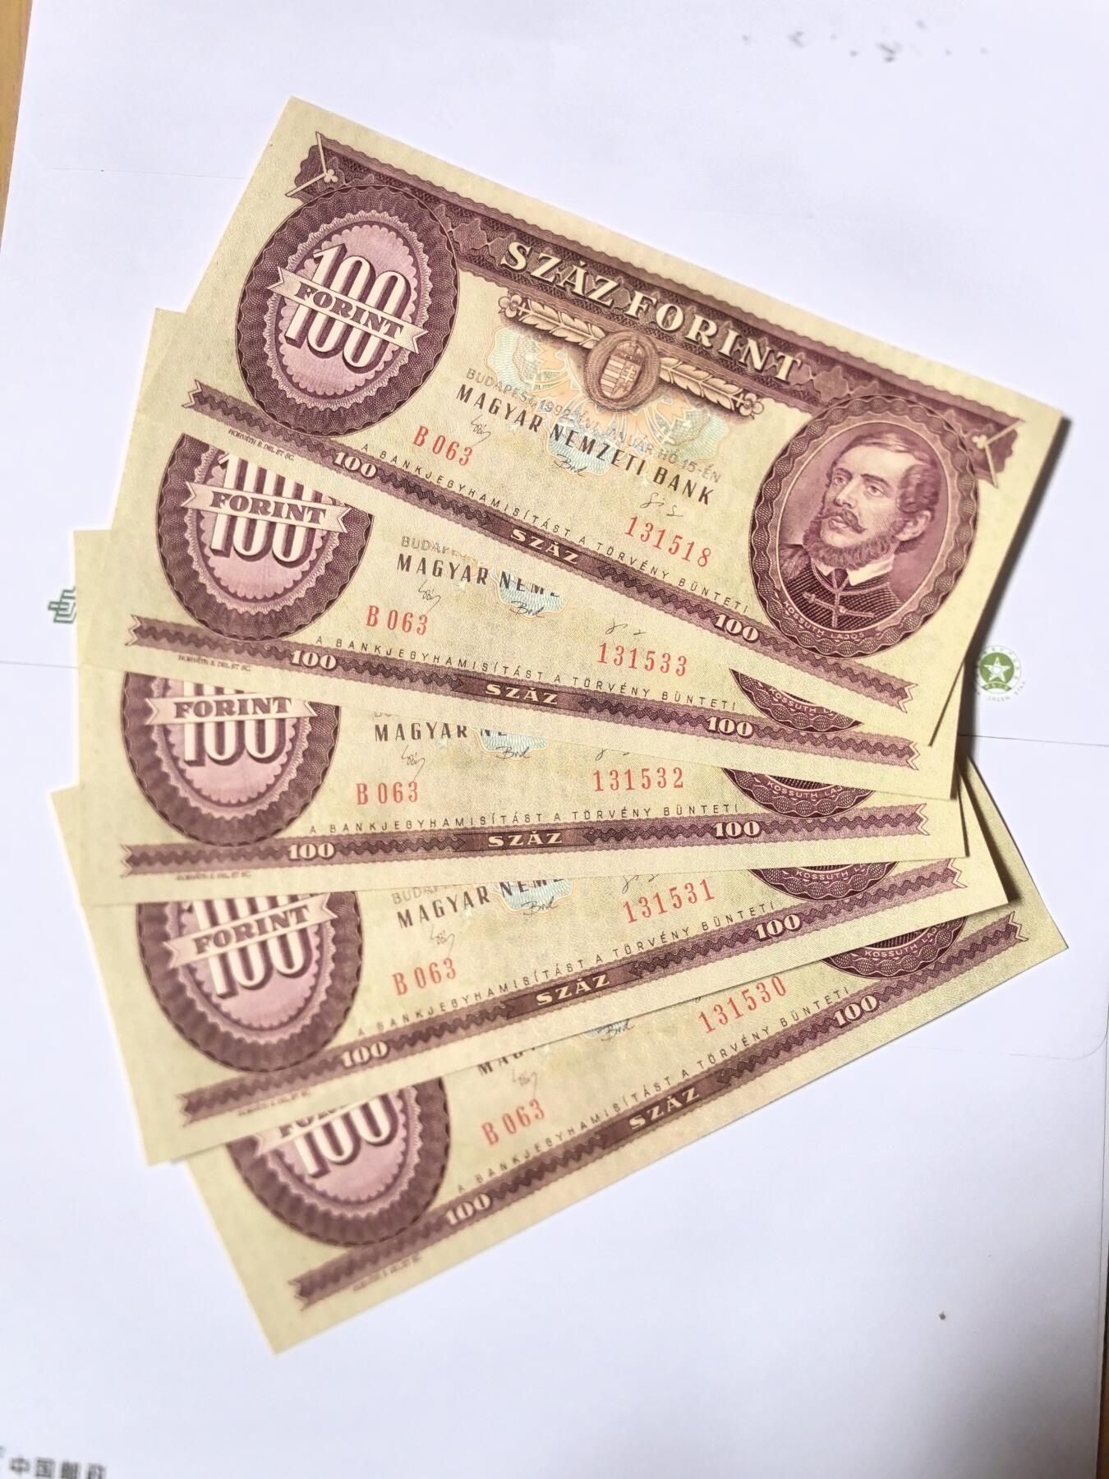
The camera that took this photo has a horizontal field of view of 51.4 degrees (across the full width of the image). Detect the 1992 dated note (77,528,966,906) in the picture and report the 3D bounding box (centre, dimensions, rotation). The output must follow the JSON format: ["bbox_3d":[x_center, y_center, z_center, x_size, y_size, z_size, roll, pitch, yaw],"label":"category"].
[{"bbox_3d":[-0.008,-0.009,0.230,0.174,0.001,0.075,-3,85,-1],"label":"1992 dated note"}]

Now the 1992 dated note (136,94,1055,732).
[{"bbox_3d":[0.010,-0.067,0.237,0.174,0.001,0.075,23,85,2],"label":"1992 dated note"}]

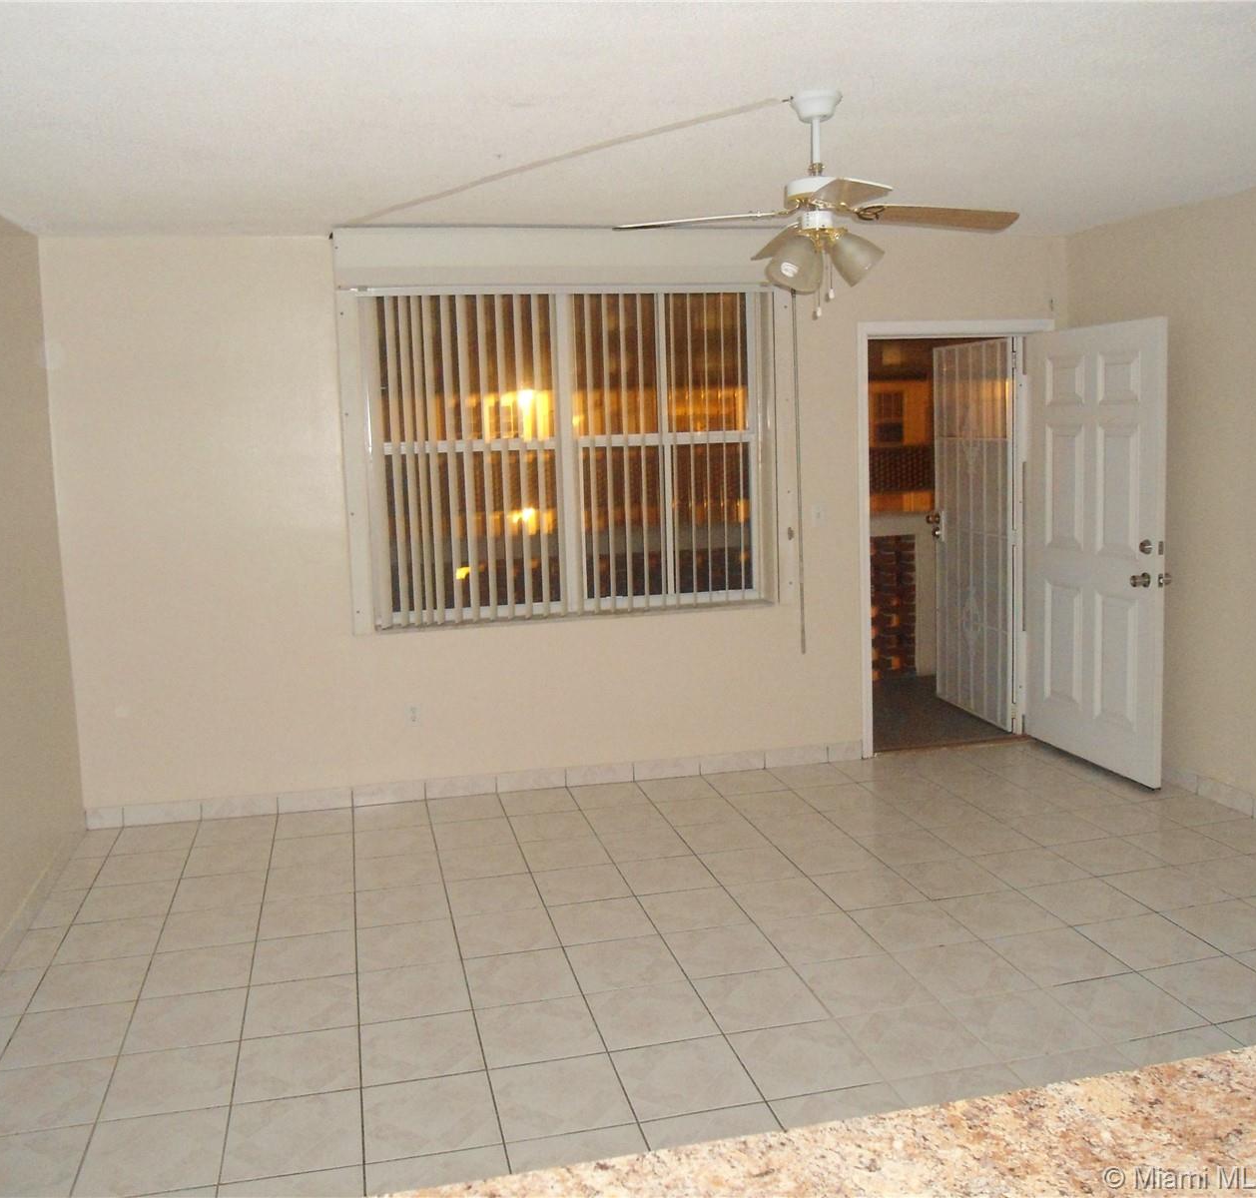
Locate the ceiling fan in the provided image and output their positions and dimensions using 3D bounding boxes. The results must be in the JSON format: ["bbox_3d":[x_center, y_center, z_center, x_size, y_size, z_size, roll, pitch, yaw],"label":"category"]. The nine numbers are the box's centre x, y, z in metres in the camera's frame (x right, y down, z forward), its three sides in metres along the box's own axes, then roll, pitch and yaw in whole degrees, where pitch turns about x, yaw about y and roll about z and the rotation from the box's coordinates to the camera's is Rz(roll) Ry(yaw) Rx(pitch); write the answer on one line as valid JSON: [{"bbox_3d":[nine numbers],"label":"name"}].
[{"bbox_3d":[0.468,-0.991,2.981,1.020,0.520,1.020,-2,8,-4],"label":"ceiling fan"}]

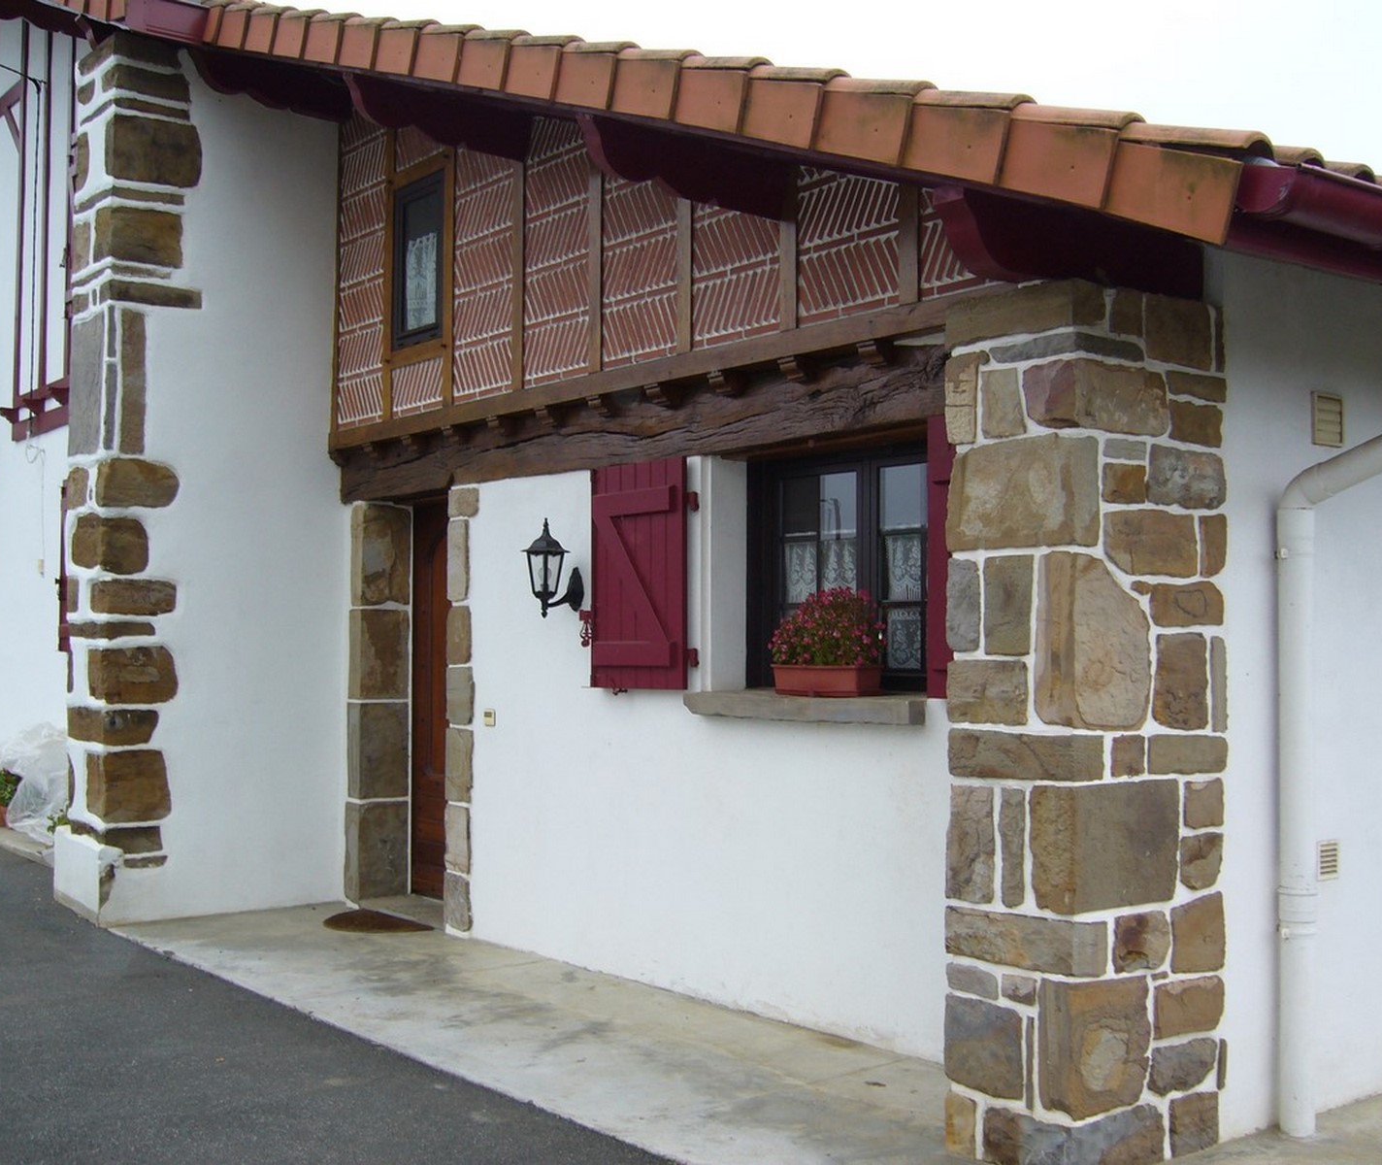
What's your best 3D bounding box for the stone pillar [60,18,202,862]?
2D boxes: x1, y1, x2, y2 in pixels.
[{"bbox_3d":[-2.965,-0.661,8.242,0.422,4.237,0.594,3,-4,-40],"label":"stone pillar"}]

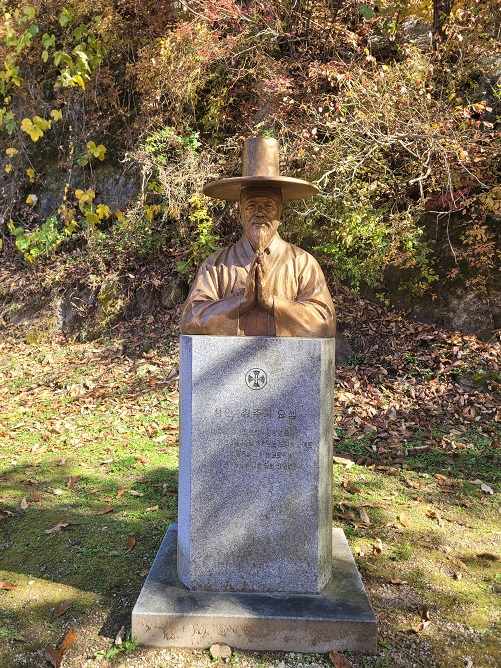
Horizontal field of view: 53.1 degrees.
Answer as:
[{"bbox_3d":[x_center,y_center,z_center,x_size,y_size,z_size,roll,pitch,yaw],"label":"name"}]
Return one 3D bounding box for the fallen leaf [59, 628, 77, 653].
[{"bbox_3d":[-0.742,1.248,2.041,0.050,0.025,0.121,1,6,0],"label":"fallen leaf"}]

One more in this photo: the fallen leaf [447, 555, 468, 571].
[{"bbox_3d":[1.095,1.210,2.653,0.045,0.025,0.124,-2,6,-24],"label":"fallen leaf"}]

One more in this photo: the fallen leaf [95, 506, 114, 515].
[{"bbox_3d":[-0.930,1.130,3.213,0.107,0.020,0.050,-5,8,-43],"label":"fallen leaf"}]

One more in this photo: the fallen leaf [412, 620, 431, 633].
[{"bbox_3d":[0.741,1.264,2.169,0.112,0.030,0.045,0,2,-31],"label":"fallen leaf"}]

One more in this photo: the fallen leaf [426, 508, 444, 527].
[{"bbox_3d":[1.167,1.155,3.161,0.050,0.035,0.154,-1,6,-15],"label":"fallen leaf"}]

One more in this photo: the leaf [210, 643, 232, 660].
[{"bbox_3d":[-0.117,1.281,2.025,0.087,0.058,0.045,1,2,1],"label":"leaf"}]

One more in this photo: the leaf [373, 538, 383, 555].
[{"bbox_3d":[0.709,1.183,2.795,0.045,0.040,0.126,3,6,20],"label":"leaf"}]

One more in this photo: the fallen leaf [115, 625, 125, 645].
[{"bbox_3d":[-0.542,1.250,2.086,0.045,0.045,0.090,1,2,6],"label":"fallen leaf"}]

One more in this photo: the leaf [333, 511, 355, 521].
[{"bbox_3d":[0.597,1.147,3.163,0.116,0.035,0.055,3,6,19],"label":"leaf"}]

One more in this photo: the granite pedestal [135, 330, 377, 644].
[{"bbox_3d":[0.033,0.634,2.429,0.980,1.250,0.876,1,2,1],"label":"granite pedestal"}]

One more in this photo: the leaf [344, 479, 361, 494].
[{"bbox_3d":[0.769,1.166,3.803,0.150,0.050,0.090,2,2,41],"label":"leaf"}]

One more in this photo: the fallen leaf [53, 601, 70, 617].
[{"bbox_3d":[-0.852,1.243,2.269,0.055,0.025,0.100,2,2,31],"label":"fallen leaf"}]

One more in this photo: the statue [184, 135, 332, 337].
[{"bbox_3d":[0.043,-0.449,2.413,0.733,0.915,0.539,1,2,1],"label":"statue"}]

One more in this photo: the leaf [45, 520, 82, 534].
[{"bbox_3d":[-1.158,1.192,3.096,0.200,0.040,0.090,0,2,-34],"label":"leaf"}]

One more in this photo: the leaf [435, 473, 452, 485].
[{"bbox_3d":[1.456,1.095,3.797,0.055,0.035,0.128,-3,7,-35],"label":"leaf"}]

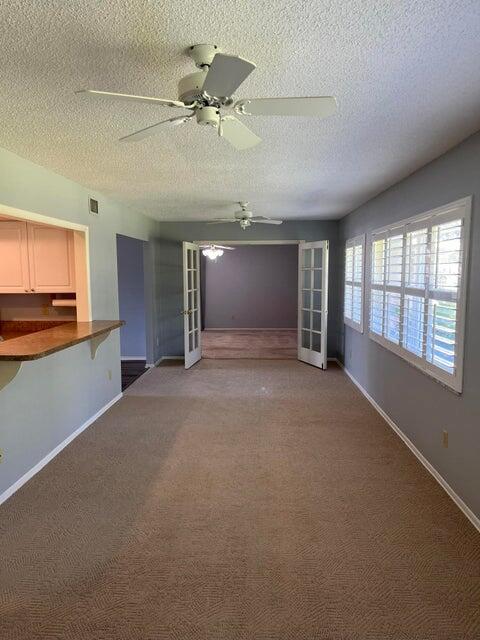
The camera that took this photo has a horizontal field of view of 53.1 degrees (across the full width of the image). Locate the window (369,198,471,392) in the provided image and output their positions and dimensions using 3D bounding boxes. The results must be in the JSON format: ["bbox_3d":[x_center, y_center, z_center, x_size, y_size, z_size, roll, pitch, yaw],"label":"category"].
[{"bbox_3d":[1.574,-0.294,4.516,0.091,1.289,2.801,0,6,3],"label":"window"}]

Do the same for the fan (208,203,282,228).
[{"bbox_3d":[0.058,-1.325,6.110,0.995,0.331,0.995,0,6,3],"label":"fan"}]

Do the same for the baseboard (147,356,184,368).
[{"bbox_3d":[-1.240,0.726,8.372,0.629,0.080,0.782,0,6,3],"label":"baseboard"}]

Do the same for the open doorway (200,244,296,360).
[{"bbox_3d":[0.170,-0.319,8.643,1.776,2.090,0.142,0,6,3],"label":"open doorway"}]

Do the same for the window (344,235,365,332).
[{"bbox_3d":[1.686,-0.540,6.998,0.091,1.309,1.441,0,6,3],"label":"window"}]

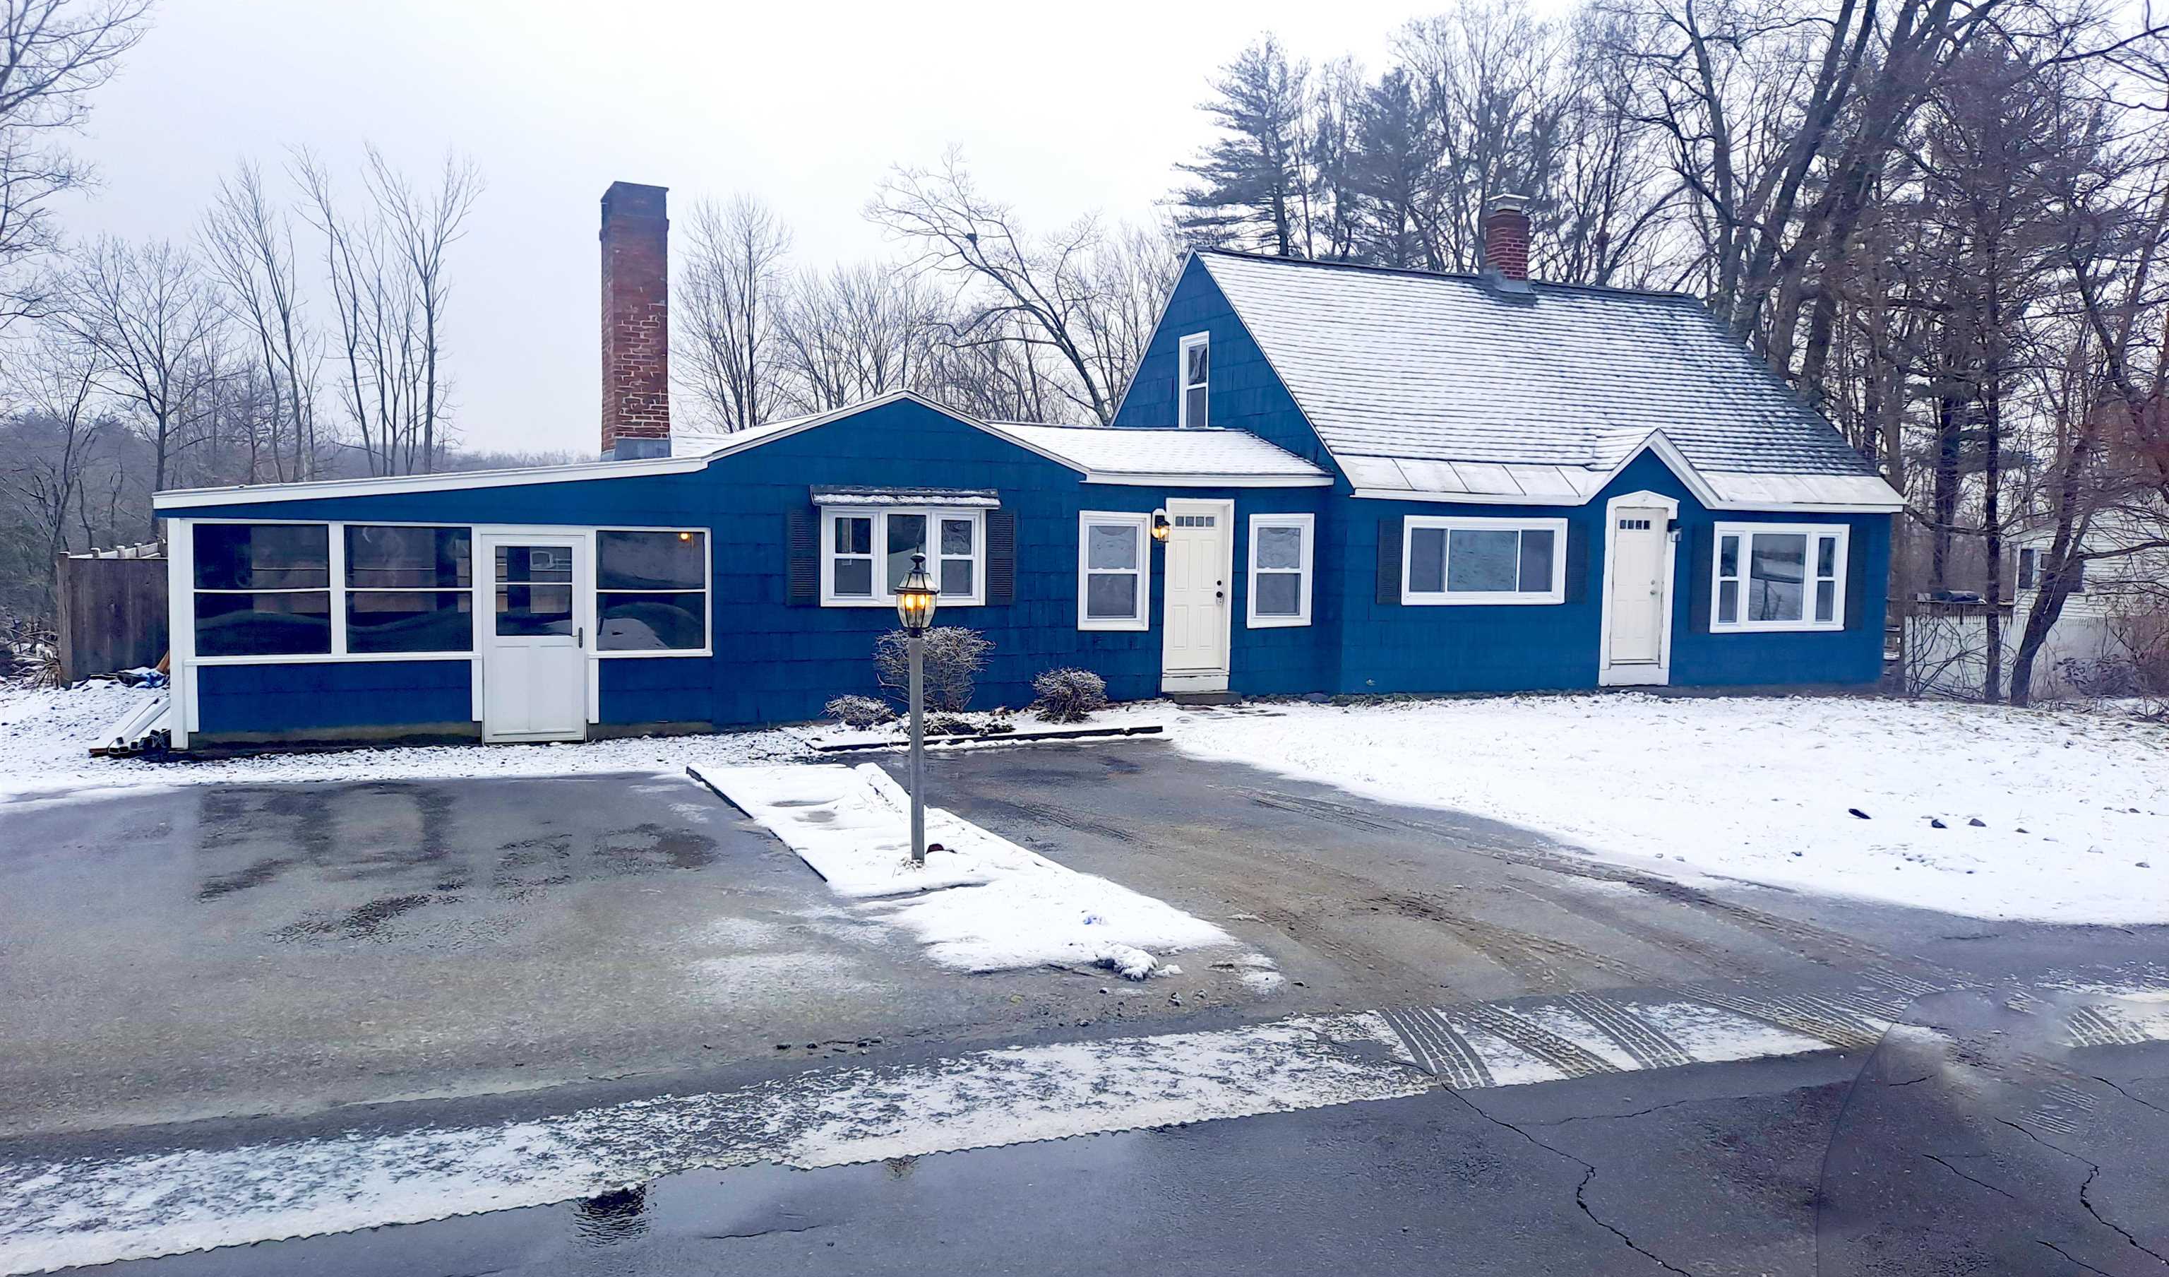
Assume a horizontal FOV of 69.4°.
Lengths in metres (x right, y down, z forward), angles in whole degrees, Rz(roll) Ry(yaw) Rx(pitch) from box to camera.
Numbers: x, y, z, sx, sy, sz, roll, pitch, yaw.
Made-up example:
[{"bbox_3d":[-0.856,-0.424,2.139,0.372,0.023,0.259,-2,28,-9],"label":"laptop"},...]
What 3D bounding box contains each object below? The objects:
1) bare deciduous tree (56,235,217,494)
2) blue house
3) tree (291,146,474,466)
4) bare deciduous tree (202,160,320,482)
[{"bbox_3d":[-24.274,-5.388,40.370,4.110,9.810,3.910,-2,5,-31],"label":"bare deciduous tree"},{"bbox_3d":[-0.177,-3.032,21.819,21.200,7.550,8.900,-1,5,-21],"label":"blue house"},{"bbox_3d":[-17.550,-6.287,39.451,4.560,11.970,3.870,-1,5,-24],"label":"tree"},{"bbox_3d":[-21.133,-6.340,40.445,2.990,11.800,2.990,-1,5,-28],"label":"bare deciduous tree"}]

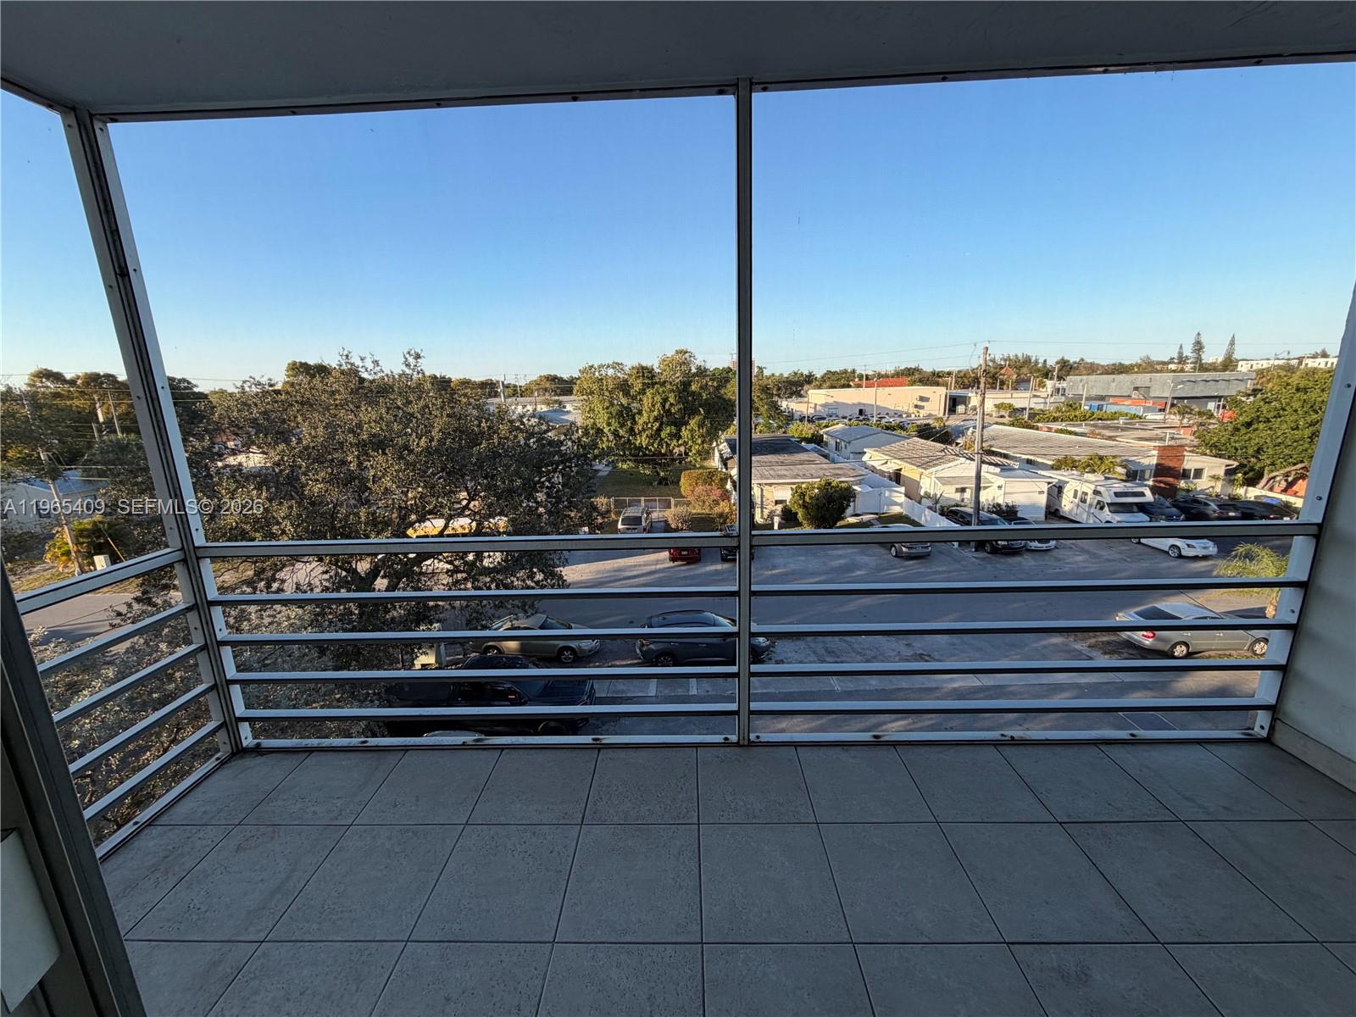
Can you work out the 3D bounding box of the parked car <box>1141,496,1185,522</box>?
[{"bbox_3d":[30.986,0.164,35.702,1.800,1.500,4.500,0,13,8],"label":"parked car"}]

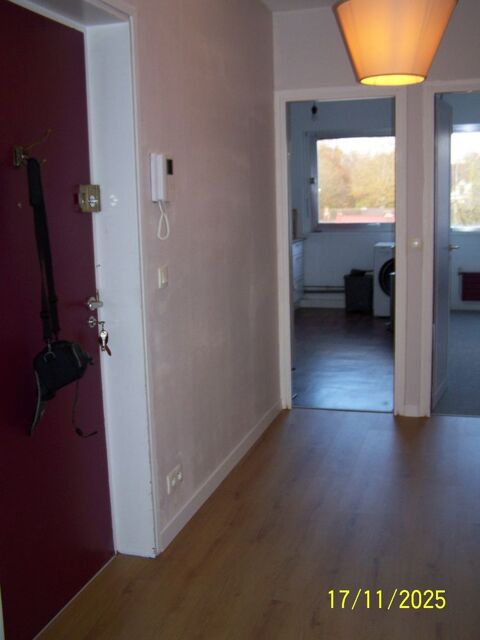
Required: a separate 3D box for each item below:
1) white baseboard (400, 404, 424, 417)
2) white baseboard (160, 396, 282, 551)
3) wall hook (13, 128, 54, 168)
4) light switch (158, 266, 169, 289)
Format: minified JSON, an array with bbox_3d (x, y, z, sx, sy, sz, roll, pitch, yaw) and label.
[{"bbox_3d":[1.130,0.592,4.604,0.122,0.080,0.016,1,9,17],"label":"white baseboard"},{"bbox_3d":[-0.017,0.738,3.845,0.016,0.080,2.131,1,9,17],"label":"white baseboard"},{"bbox_3d":[-0.631,-0.521,2.142,0.105,0.108,0.045,1,9,17],"label":"wall hook"},{"bbox_3d":[-0.304,-0.168,2.805,0.014,0.083,0.076,1,9,17],"label":"light switch"}]

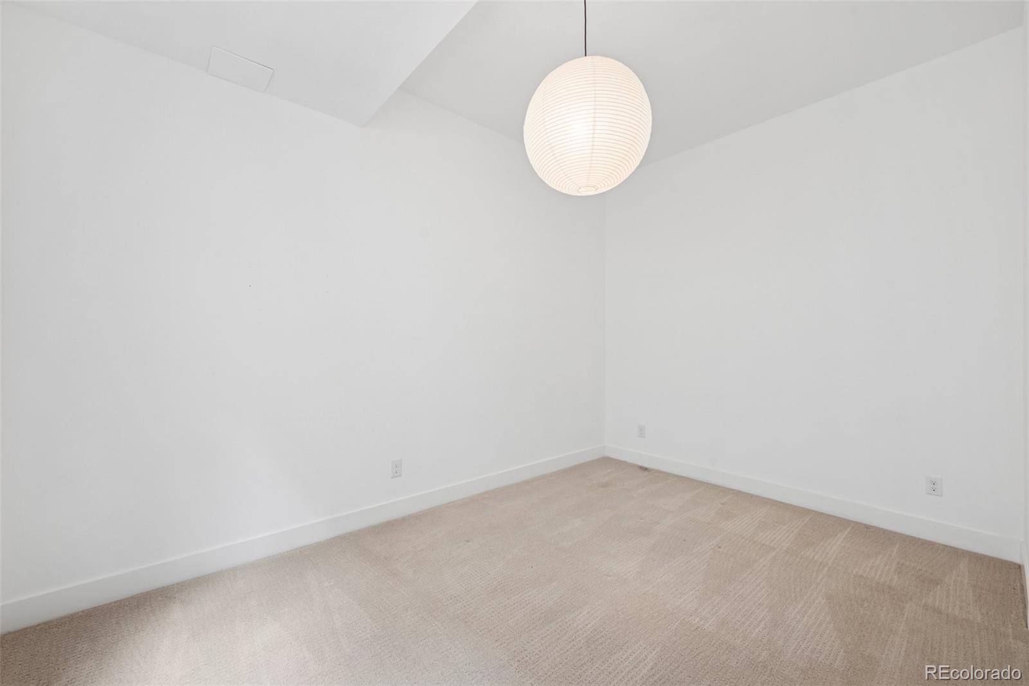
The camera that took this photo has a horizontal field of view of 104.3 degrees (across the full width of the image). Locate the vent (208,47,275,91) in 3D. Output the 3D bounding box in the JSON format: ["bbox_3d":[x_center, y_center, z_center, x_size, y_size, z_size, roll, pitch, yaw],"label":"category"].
[{"bbox_3d":[-1.339,-1.322,1.957,0.242,0.020,0.235,1,-1,-41],"label":"vent"}]

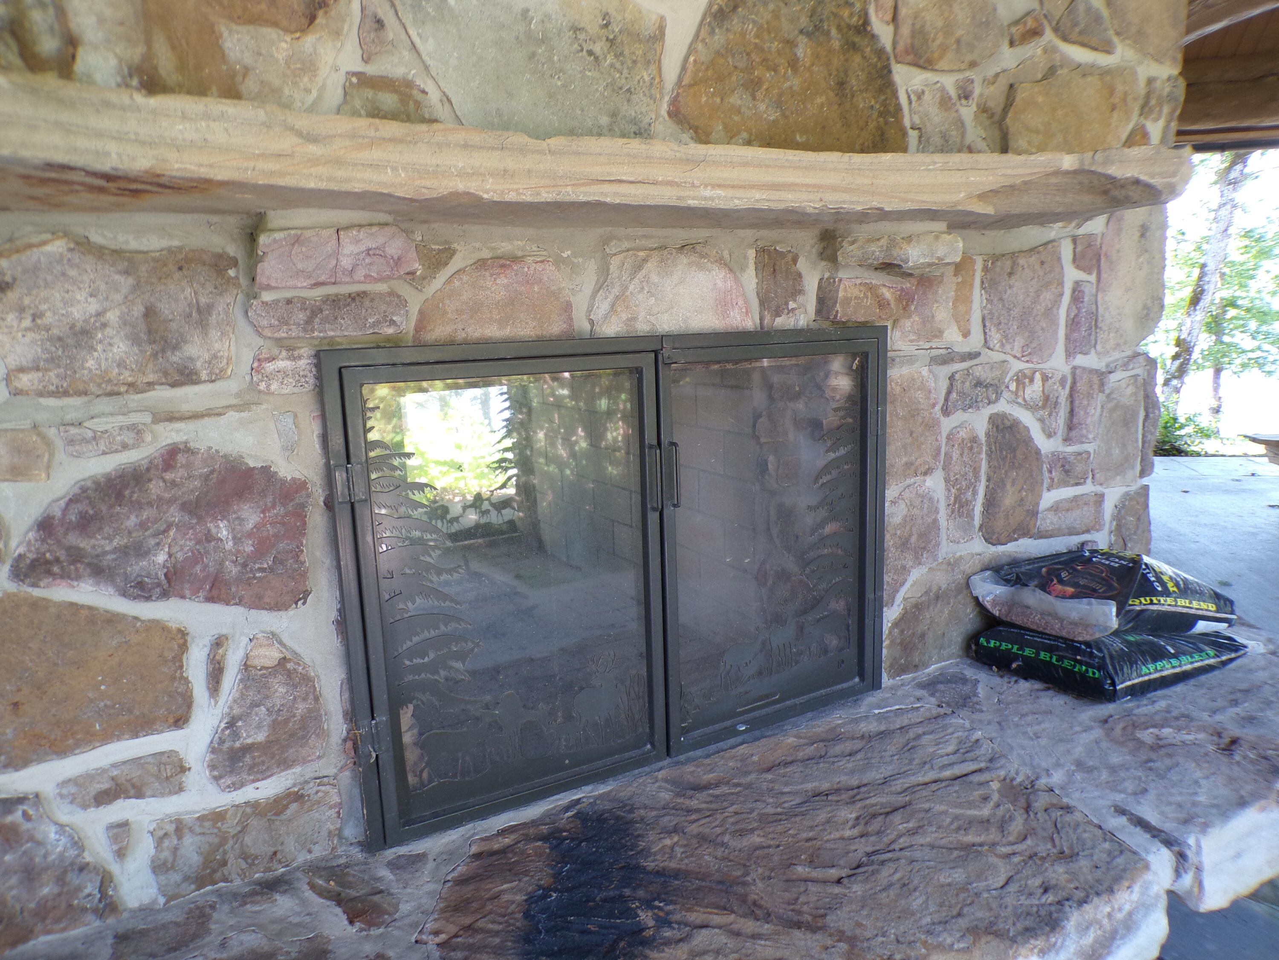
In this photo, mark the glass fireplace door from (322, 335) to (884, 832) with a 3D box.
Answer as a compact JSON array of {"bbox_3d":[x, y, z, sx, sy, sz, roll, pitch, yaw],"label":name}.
[{"bbox_3d":[0.034,0.145,1.724,1.181,0.840,0.060,-8,12,-29],"label":"glass fireplace door"}]

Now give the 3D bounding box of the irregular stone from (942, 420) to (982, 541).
[{"bbox_3d":[0.754,0.002,2.167,0.139,0.299,0.090,-8,12,-29],"label":"irregular stone"}]

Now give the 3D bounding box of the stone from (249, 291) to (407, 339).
[{"bbox_3d":[-0.486,-0.252,1.364,0.226,0.071,0.120,-8,12,-29],"label":"stone"}]

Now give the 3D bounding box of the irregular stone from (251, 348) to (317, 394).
[{"bbox_3d":[-0.484,-0.151,1.208,0.090,0.063,0.060,-8,13,-29],"label":"irregular stone"}]

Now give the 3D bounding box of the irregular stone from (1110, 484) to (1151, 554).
[{"bbox_3d":[1.216,0.112,2.289,0.184,0.203,0.110,-8,13,-29],"label":"irregular stone"}]

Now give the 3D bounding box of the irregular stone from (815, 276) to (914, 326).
[{"bbox_3d":[0.419,-0.340,1.672,0.193,0.080,0.080,-8,13,-29],"label":"irregular stone"}]

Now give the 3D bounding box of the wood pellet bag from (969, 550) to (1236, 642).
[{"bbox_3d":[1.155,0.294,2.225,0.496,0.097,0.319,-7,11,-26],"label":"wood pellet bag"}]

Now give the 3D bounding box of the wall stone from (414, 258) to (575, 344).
[{"bbox_3d":[-0.259,-0.305,1.527,0.284,0.141,0.090,-8,12,-29],"label":"wall stone"}]

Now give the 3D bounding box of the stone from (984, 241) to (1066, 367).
[{"bbox_3d":[0.805,-0.383,1.950,0.277,0.260,0.090,-8,13,-29],"label":"stone"}]

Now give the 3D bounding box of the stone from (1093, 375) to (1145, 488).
[{"bbox_3d":[1.281,-0.137,2.454,0.238,0.314,0.100,-8,12,-29],"label":"stone"}]

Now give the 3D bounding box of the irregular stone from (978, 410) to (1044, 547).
[{"bbox_3d":[0.809,-0.013,2.017,0.209,0.303,0.090,-8,13,-29],"label":"irregular stone"}]

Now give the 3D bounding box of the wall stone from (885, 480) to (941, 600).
[{"bbox_3d":[0.616,0.143,2.115,0.191,0.293,0.090,-8,12,-29],"label":"wall stone"}]

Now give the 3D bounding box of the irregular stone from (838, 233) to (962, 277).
[{"bbox_3d":[0.502,-0.468,1.870,0.347,0.089,0.140,-8,12,-29],"label":"irregular stone"}]

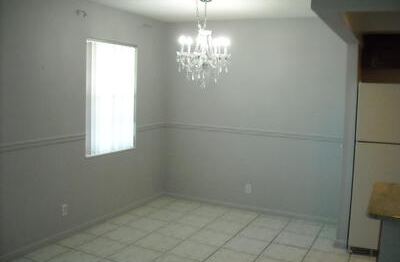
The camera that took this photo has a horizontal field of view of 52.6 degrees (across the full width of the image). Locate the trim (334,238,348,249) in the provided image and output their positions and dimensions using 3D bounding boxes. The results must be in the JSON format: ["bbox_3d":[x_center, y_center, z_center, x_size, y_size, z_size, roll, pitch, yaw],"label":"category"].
[{"bbox_3d":[1.409,1.123,4.026,0.125,0.095,0.020,5,7,26],"label":"trim"}]

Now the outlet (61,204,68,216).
[{"bbox_3d":[-1.364,0.794,4.077,0.012,0.115,0.072,5,7,26],"label":"outlet"}]

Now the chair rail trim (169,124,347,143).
[{"bbox_3d":[0.605,0.010,5.199,2.430,0.055,0.025,5,7,26],"label":"chair rail trim"}]

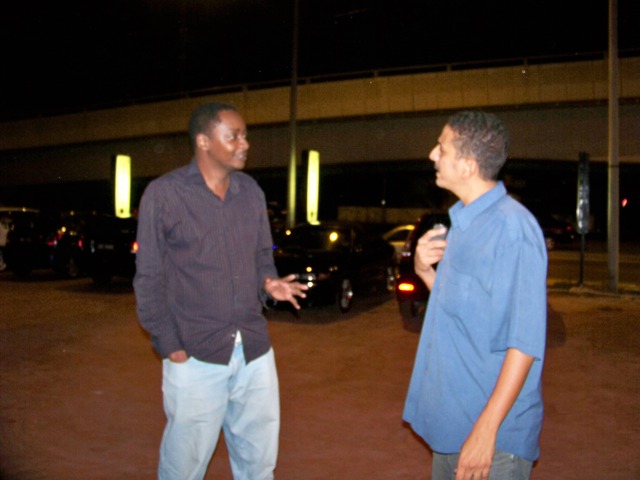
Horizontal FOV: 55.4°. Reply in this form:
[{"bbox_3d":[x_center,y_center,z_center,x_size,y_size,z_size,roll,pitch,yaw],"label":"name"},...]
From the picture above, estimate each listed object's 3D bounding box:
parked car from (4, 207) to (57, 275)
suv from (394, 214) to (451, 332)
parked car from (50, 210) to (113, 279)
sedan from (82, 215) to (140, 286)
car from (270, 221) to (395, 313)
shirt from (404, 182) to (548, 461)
[{"bbox_3d":[-7.936,-0.042,16.272,1.750,1.520,4.300,2,2,18],"label":"parked car"},{"bbox_3d":[2.535,0.390,9.822,1.750,1.530,4.200,2,2,19],"label":"suv"},{"bbox_3d":[-5.836,0.060,15.273,1.730,1.470,4.200,2,2,18],"label":"parked car"},{"bbox_3d":[-3.436,0.158,13.973,1.730,1.460,4.350,2,2,20],"label":"sedan"},{"bbox_3d":[0.113,0.358,11.074,1.740,1.410,4.250,2,2,21],"label":"car"},{"bbox_3d":[0.478,0.244,1.850,0.340,0.800,0.490,0,2,-25],"label":"shirt"}]

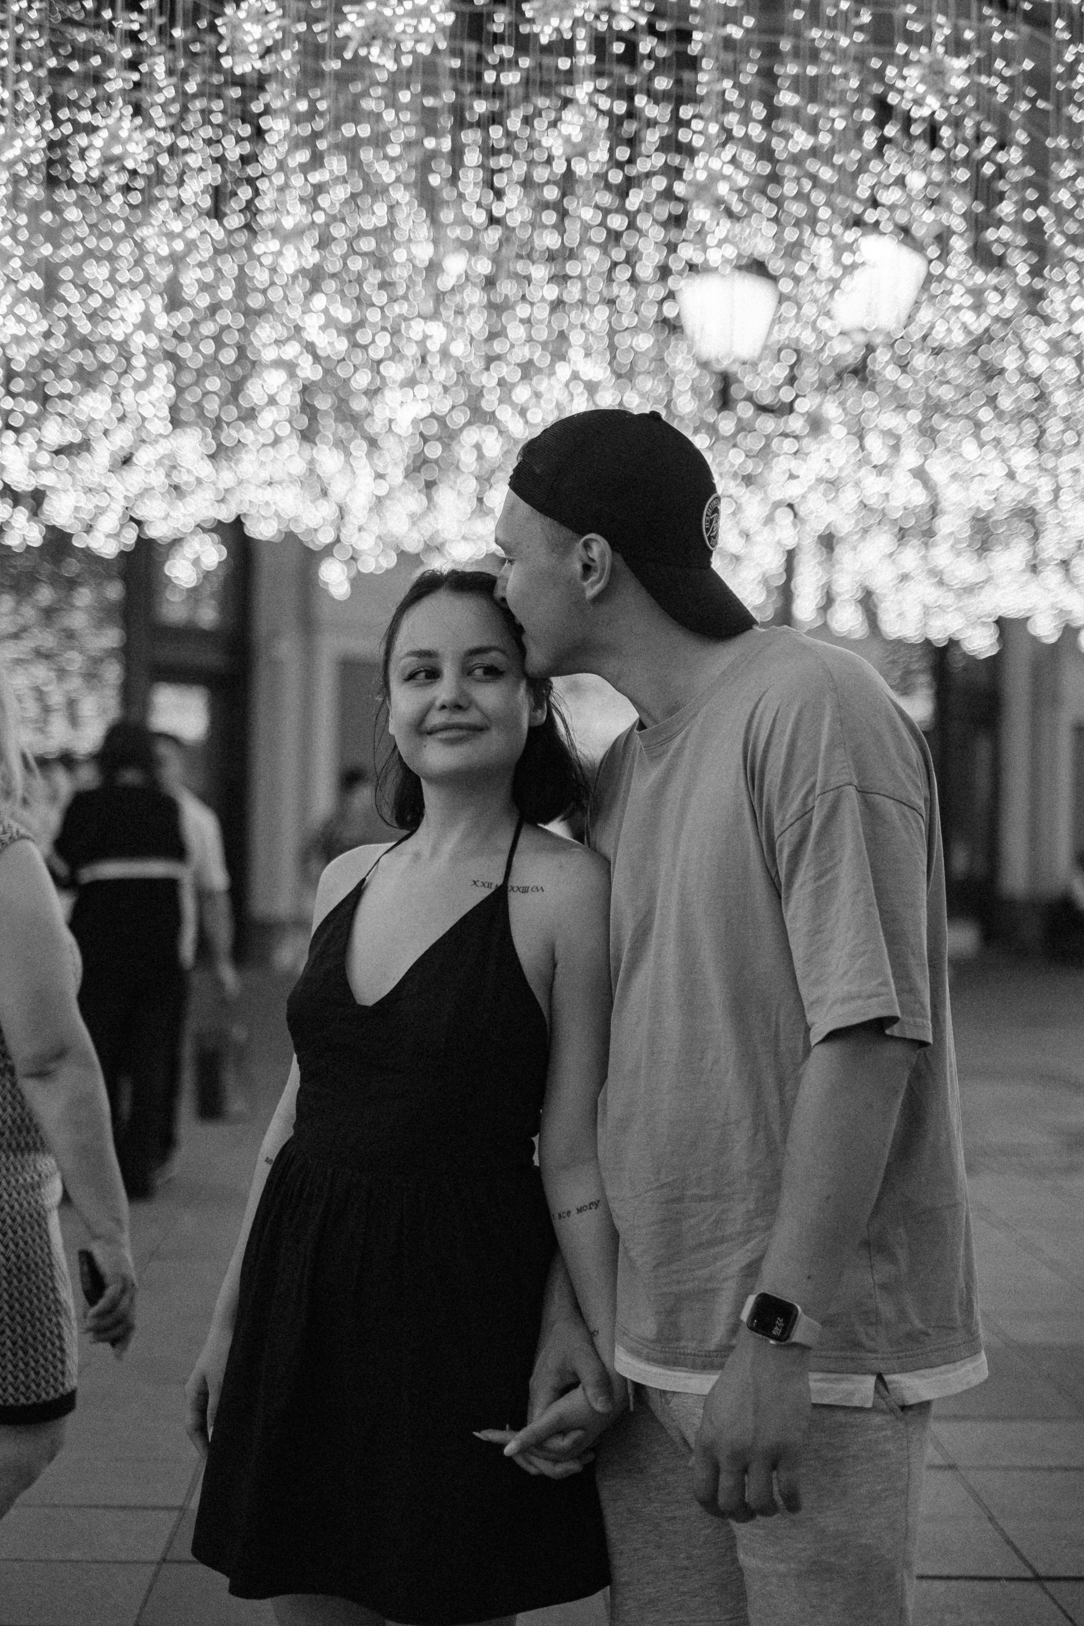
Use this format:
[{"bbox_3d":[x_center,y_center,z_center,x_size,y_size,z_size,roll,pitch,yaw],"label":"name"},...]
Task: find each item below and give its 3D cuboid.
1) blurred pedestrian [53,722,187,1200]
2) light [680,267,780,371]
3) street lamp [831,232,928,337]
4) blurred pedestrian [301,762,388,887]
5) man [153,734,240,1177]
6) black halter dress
[{"bbox_3d":[-1.485,0.523,8.500,0.480,1.690,0.360,1,0,-6],"label":"blurred pedestrian"},{"bbox_3d":[1.030,-2.736,13.200,0.520,0.580,0.520,1,0,0],"label":"light"},{"bbox_3d":[1.731,-2.741,12.400,0.520,0.570,0.520,1,0,0],"label":"street lamp"},{"bbox_3d":[-1.200,0.540,14.500,0.500,1.650,0.360,1,0,-30],"label":"blurred pedestrian"},{"bbox_3d":[-1.407,0.547,9.200,0.500,1.720,0.340,1,0,6],"label":"man"},{"bbox_3d":[-0.143,0.385,2.420,0.430,0.780,0.360,1,0,28],"label":"black halter dress"}]

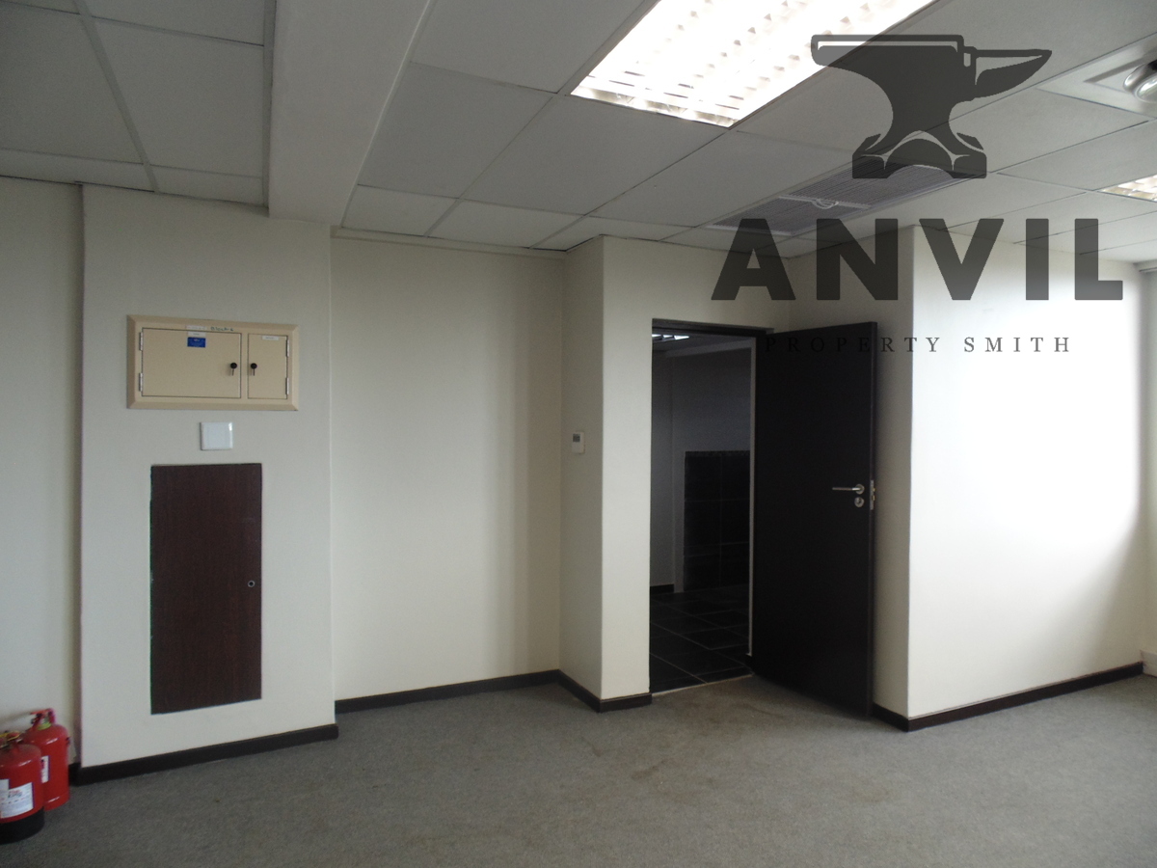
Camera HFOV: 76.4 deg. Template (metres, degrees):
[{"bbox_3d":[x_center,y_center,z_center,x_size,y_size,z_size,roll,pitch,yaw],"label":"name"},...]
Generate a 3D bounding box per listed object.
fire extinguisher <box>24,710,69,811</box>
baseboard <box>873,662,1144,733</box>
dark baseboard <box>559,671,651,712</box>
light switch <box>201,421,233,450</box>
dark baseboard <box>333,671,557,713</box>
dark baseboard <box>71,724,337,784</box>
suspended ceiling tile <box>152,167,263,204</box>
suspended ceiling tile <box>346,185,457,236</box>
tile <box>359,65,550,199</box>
[{"bbox_3d":[-2.208,1.327,3.049,0.152,0.390,0.152,1,2,13],"label":"fire extinguisher"},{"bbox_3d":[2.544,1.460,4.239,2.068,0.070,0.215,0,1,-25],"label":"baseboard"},{"bbox_3d":[0.154,1.446,4.206,0.341,0.070,0.498,0,1,-24],"label":"dark baseboard"},{"bbox_3d":[-1.660,0.008,3.381,0.124,0.120,0.015,0,2,-23],"label":"light switch"},{"bbox_3d":[-0.718,1.465,4.188,1.314,0.078,0.016,0,2,-23],"label":"dark baseboard"},{"bbox_3d":[-1.647,1.452,3.358,1.057,0.070,0.025,0,1,-27],"label":"dark baseboard"},{"bbox_3d":[-1.548,-1.047,3.093,0.404,0.018,0.400,0,1,-24],"label":"suspended ceiling tile"},{"bbox_3d":[-0.892,-1.071,3.586,0.424,0.020,0.808,0,2,-23],"label":"suspended ceiling tile"},{"bbox_3d":[-0.498,-1.038,2.650,0.424,0.020,1.176,0,2,-23],"label":"tile"}]

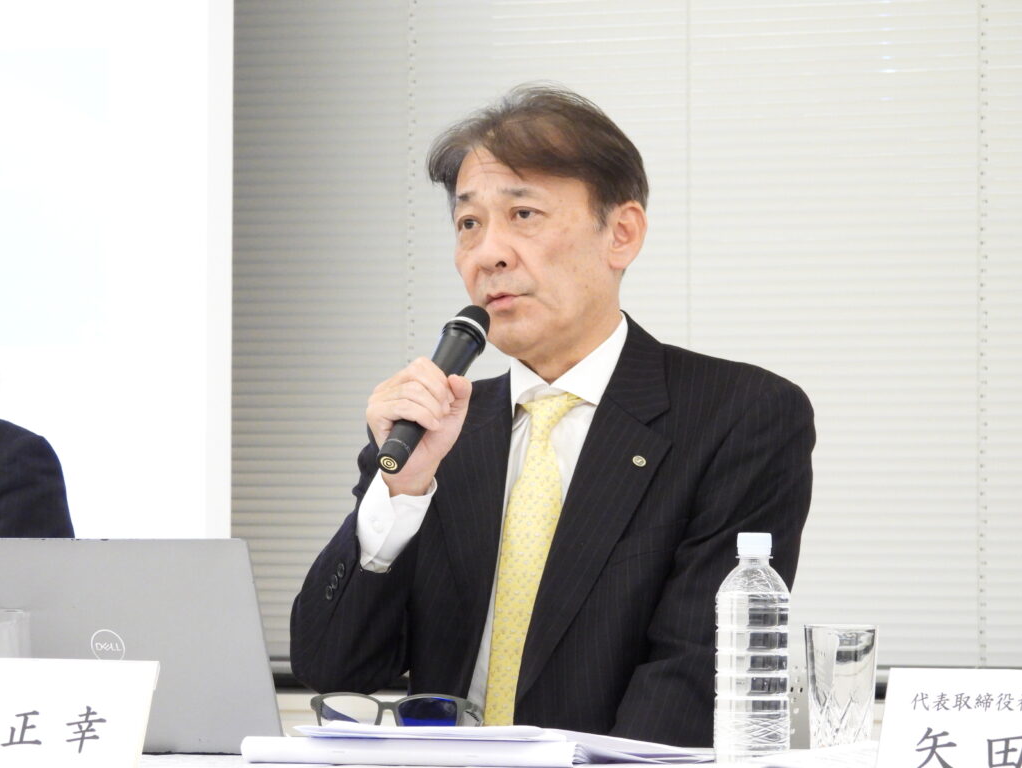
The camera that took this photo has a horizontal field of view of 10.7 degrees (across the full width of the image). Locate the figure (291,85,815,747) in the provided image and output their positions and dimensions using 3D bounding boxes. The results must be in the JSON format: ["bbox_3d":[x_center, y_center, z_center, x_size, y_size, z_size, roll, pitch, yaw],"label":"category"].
[{"bbox_3d":[0.015,0.365,5.090,0.540,1.300,0.720,0,1,23],"label":"figure"}]

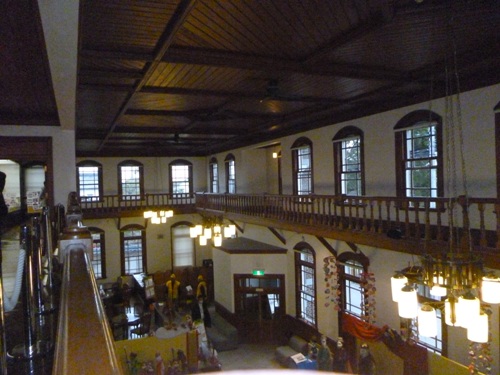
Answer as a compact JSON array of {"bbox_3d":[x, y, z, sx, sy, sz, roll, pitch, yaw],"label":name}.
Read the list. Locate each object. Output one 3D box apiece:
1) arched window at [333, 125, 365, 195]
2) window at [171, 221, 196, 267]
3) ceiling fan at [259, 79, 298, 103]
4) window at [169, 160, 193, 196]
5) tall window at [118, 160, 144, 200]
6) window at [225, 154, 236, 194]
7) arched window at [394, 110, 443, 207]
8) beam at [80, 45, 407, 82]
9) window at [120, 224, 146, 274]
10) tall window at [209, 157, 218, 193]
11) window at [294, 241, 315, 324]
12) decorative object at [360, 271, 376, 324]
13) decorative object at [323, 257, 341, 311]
[{"bbox_3d":[2.885,-0.623,11.641,0.200,2.248,1.409,-2,0,-24],"label":"arched window"},{"bbox_3d":[-3.776,3.245,23.034,1.336,2.643,0.200,-2,0,-24],"label":"window"},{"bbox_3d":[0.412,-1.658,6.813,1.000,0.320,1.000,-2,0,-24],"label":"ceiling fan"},{"bbox_3d":[-4.088,-0.490,24.172,1.414,2.341,0.200,-2,1,-23],"label":"window"},{"bbox_3d":[-6.737,-0.383,23.032,1.429,2.315,0.200,-2,1,-23],"label":"tall window"},{"bbox_3d":[-0.936,-0.602,20.987,0.200,2.312,1.428,-2,1,-23],"label":"window"},{"bbox_3d":[3.910,-0.619,9.325,0.200,2.263,1.394,-2,0,-24],"label":"arched window"},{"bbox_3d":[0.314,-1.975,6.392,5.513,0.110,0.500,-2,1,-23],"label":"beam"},{"bbox_3d":[-6.597,3.566,23.081,1.407,2.921,0.200,-2,1,-23],"label":"window"},{"bbox_3d":[-1.932,-0.539,22.537,0.200,2.248,1.409,-2,0,-24],"label":"tall window"},{"bbox_3d":[2.019,3.411,14.418,0.200,2.901,1.436,-2,1,-23],"label":"window"},{"bbox_3d":[3.117,2.902,10.621,0.420,1.412,0.420,-2,0,-24],"label":"decorative object"},{"bbox_3d":[2.485,2.927,12.330,0.420,1.580,0.460,-2,1,0],"label":"decorative object"}]

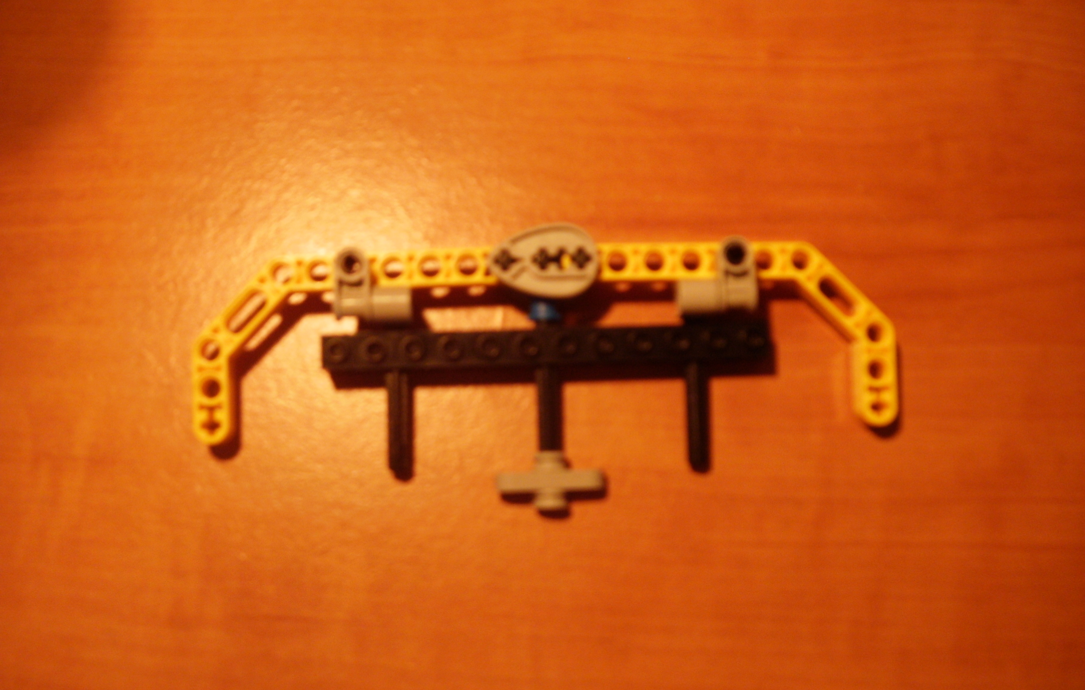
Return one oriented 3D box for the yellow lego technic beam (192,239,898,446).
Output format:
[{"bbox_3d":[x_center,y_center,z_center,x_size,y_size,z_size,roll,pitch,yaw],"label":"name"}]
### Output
[{"bbox_3d":[0.001,-0.001,0.239,0.151,0.008,0.042,-1,84,-1],"label":"yellow lego technic beam"}]

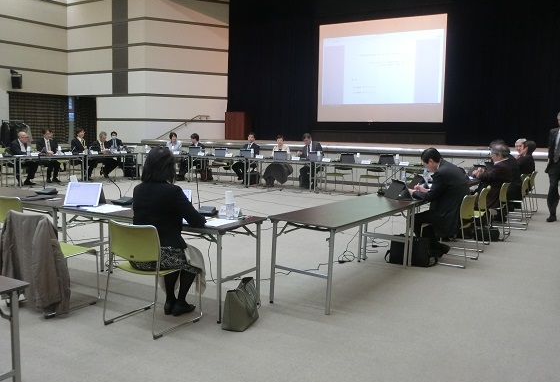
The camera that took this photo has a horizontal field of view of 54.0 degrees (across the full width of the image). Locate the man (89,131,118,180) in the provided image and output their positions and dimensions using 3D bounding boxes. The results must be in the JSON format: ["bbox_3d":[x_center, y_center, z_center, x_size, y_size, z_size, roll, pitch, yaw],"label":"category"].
[{"bbox_3d":[-4.850,-0.988,15.108,0.770,1.280,0.520,5,8,34],"label":"man"}]

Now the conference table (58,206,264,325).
[{"bbox_3d":[-1.040,0.536,4.687,1.800,0.700,0.600,5,7,31],"label":"conference table"}]

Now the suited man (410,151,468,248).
[{"bbox_3d":[1.742,0.149,6.041,0.660,1.220,0.480,5,8,32],"label":"suited man"}]

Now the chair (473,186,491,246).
[{"bbox_3d":[2.341,0.298,6.806,0.520,0.770,0.520,5,8,32],"label":"chair"}]

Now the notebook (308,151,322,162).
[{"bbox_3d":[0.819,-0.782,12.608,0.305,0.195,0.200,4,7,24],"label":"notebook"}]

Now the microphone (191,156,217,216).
[{"bbox_3d":[-0.615,-0.037,4.482,0.150,0.450,0.180,5,8,32],"label":"microphone"}]

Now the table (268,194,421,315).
[{"bbox_3d":[0.631,0.525,5.115,0.600,0.700,1.800,5,7,32],"label":"table"}]

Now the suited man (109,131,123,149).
[{"bbox_3d":[-4.520,-1.026,14.897,0.500,1.220,0.720,-4,8,-36],"label":"suited man"}]

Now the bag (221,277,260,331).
[{"bbox_3d":[-0.278,0.804,3.950,0.155,0.300,0.325,3,7,16],"label":"bag"}]

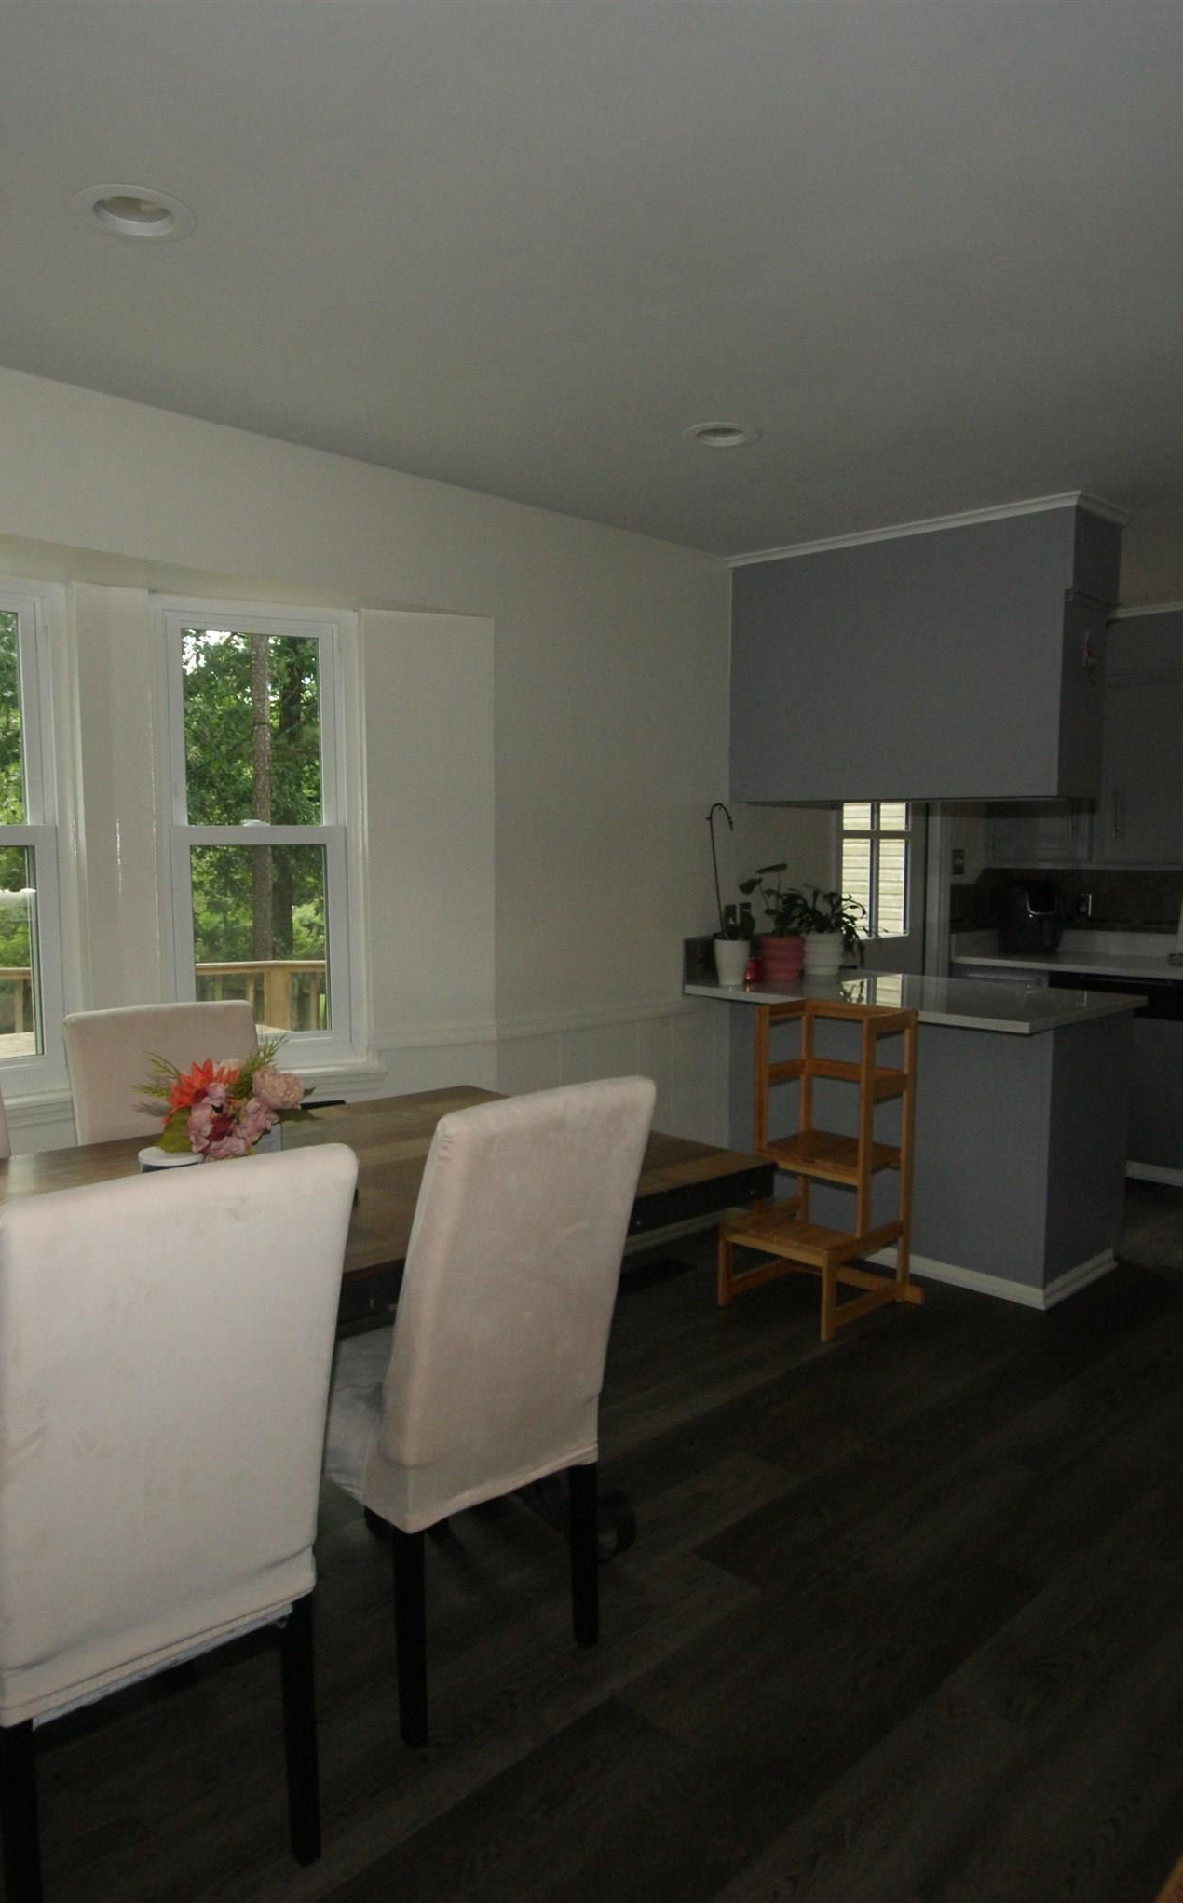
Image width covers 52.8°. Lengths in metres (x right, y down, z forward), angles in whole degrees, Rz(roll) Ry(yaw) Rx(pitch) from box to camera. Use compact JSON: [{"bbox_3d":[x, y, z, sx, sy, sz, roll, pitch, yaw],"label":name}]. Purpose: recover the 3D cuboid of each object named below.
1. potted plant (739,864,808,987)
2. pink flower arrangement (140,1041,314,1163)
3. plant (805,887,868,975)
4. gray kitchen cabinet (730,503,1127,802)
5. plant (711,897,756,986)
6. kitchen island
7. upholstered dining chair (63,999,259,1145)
[{"bbox_3d":[0.695,-0.107,4.546,0.250,0.460,0.270,0,5,0],"label":"potted plant"},{"bbox_3d":[-0.721,0.318,2.337,0.330,0.285,0.270,-2,6,-17],"label":"pink flower arrangement"},{"bbox_3d":[0.945,-0.072,4.630,0.230,0.330,0.220,1,6,12],"label":"plant"},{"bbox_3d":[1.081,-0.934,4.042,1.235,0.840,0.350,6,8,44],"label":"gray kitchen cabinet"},{"bbox_3d":[0.512,-0.028,4.290,0.150,0.310,0.150,1,6,7],"label":"plant"},{"bbox_3d":[1.102,0.597,4.161,0.860,0.912,1.280,-5,7,-44],"label":"kitchen island"},{"bbox_3d":[-0.799,0.672,2.668,0.460,1.040,0.640,-5,7,-41],"label":"upholstered dining chair"}]

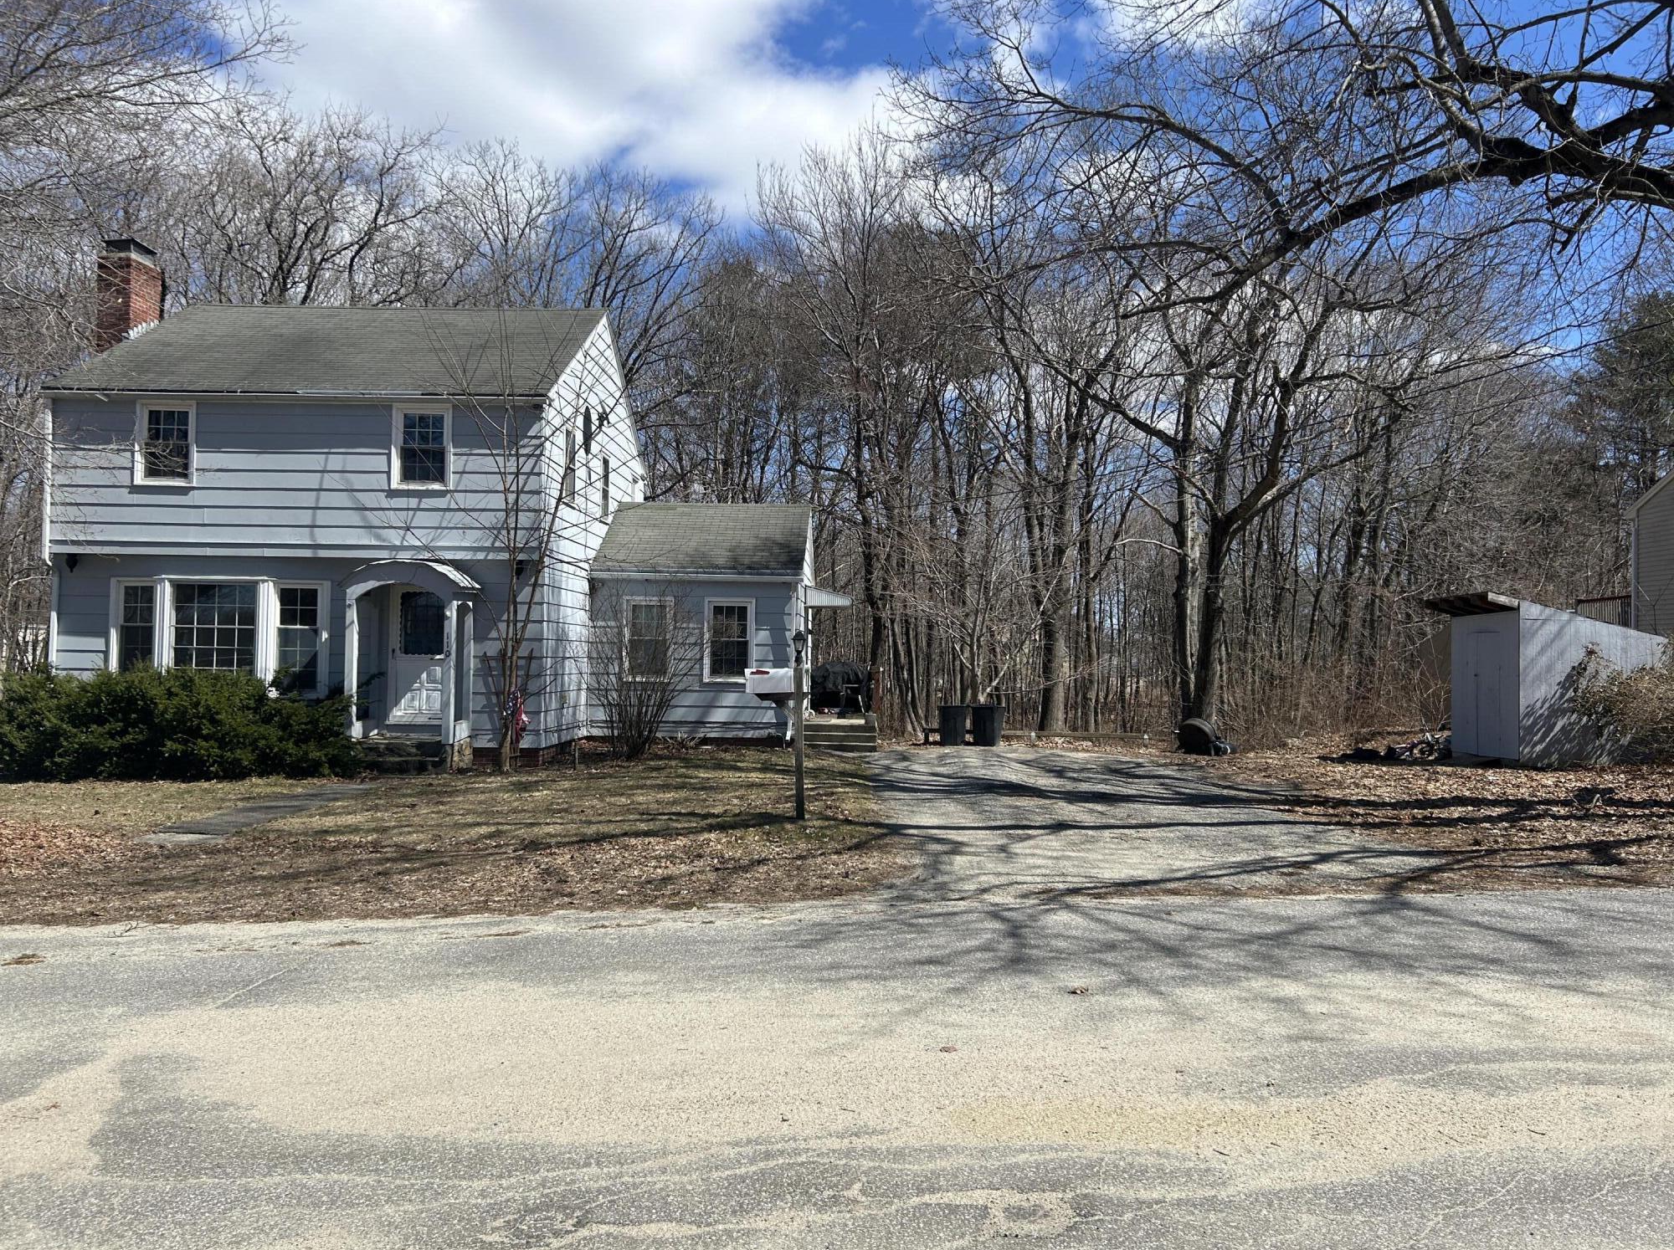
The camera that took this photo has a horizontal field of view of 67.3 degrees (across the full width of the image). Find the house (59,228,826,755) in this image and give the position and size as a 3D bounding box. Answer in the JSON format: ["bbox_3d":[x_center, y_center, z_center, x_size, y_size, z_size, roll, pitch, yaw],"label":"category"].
[{"bbox_3d":[-6.100,-1.992,22.304,11.250,8.250,8.850,1,-1,2],"label":"house"}]

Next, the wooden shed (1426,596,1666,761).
[{"bbox_3d":[12.238,0.921,21.868,2.960,2.830,2.440,1,-1,2],"label":"wooden shed"}]

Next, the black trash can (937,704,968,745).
[{"bbox_3d":[2.225,1.908,24.108,0.550,0.785,0.600,1,-1,2],"label":"black trash can"}]

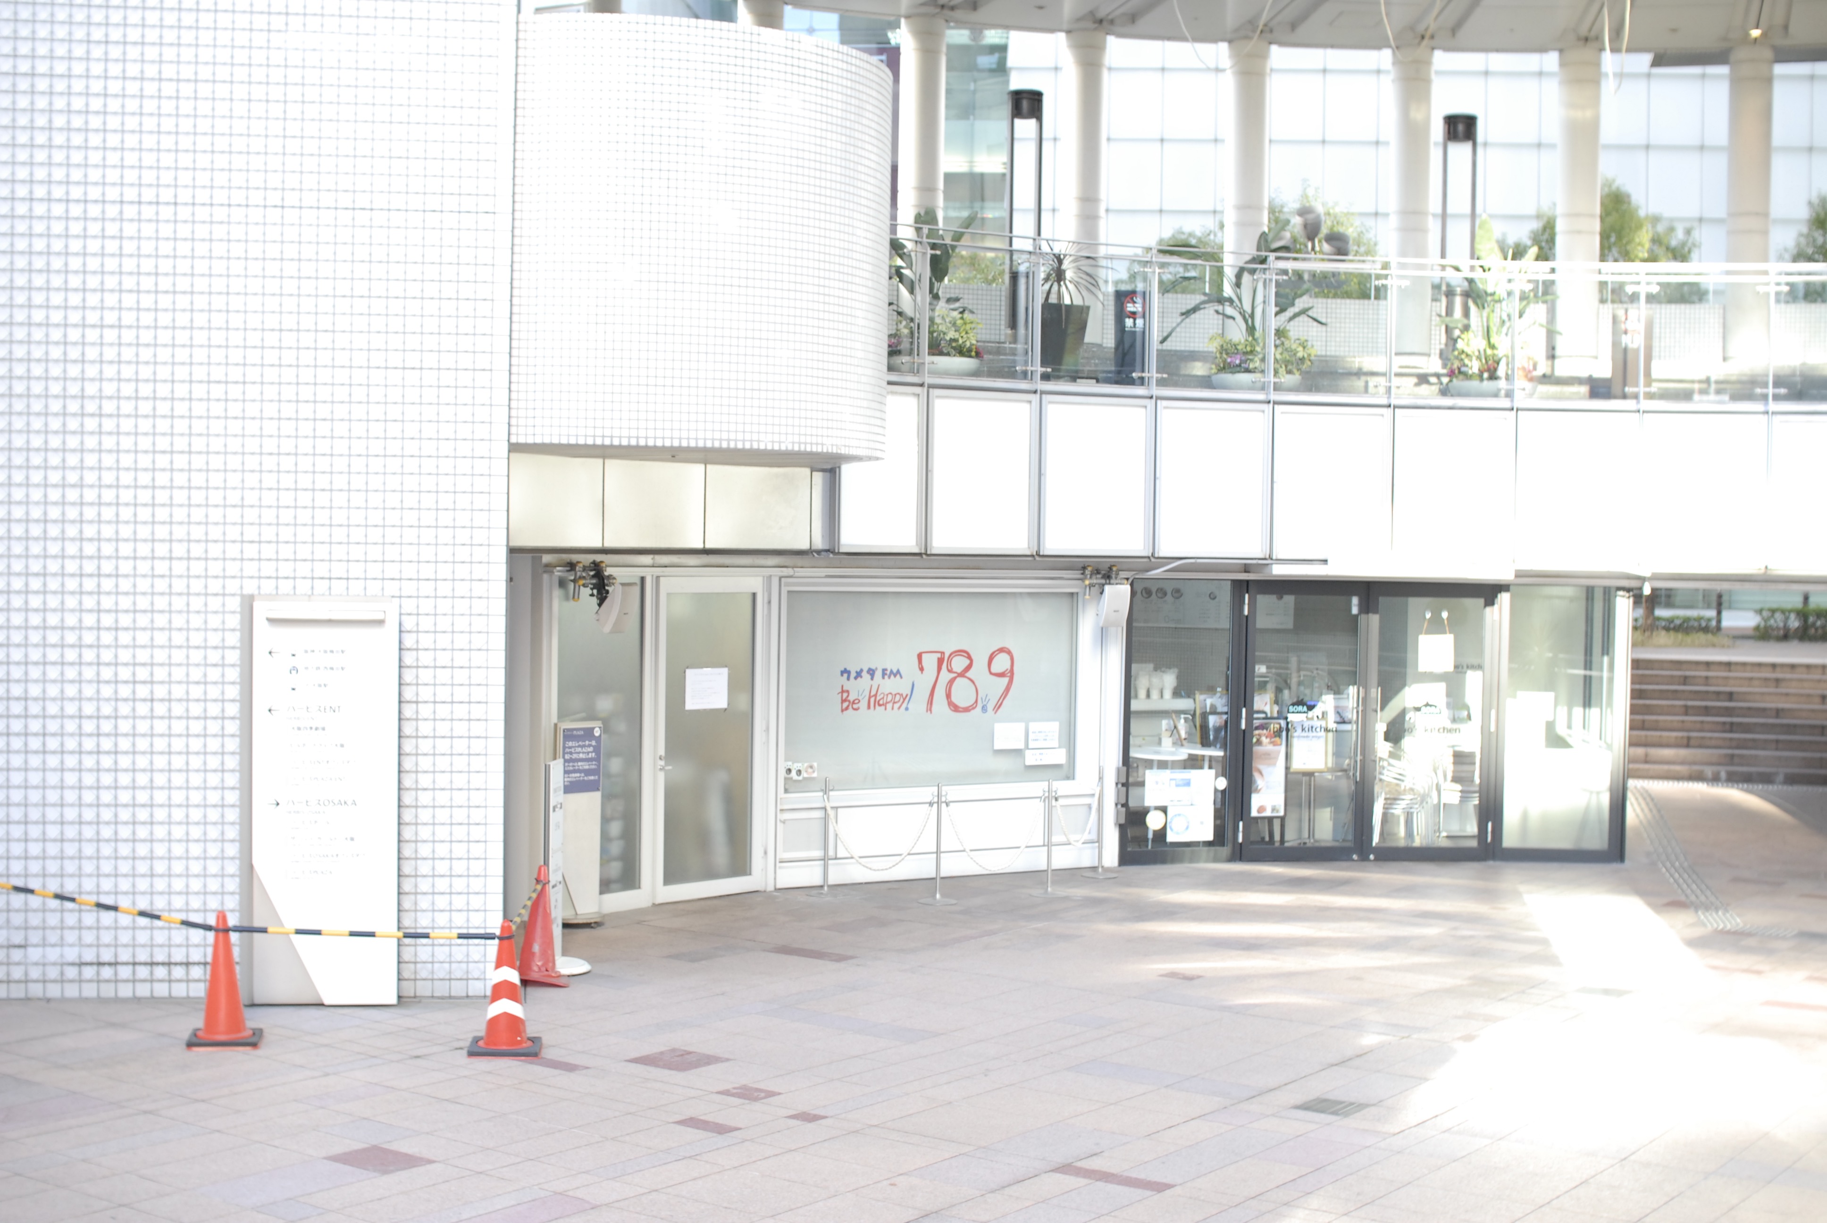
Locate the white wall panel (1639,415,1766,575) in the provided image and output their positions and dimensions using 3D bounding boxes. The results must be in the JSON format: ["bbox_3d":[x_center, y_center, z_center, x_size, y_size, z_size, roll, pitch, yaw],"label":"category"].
[{"bbox_3d":[6.438,-0.958,18.663,0.944,1.290,0.060,1,2,15],"label":"white wall panel"}]

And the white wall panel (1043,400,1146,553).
[{"bbox_3d":[1.441,-1.067,18.211,0.875,1.189,0.060,0,2,-25],"label":"white wall panel"}]

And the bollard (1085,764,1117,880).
[{"bbox_3d":[1.487,1.669,18.112,0.270,0.860,0.270,1,2,0],"label":"bollard"}]

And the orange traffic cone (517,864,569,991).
[{"bbox_3d":[-2.222,1.848,13.605,0.370,0.690,0.370,0,2,-20],"label":"orange traffic cone"}]

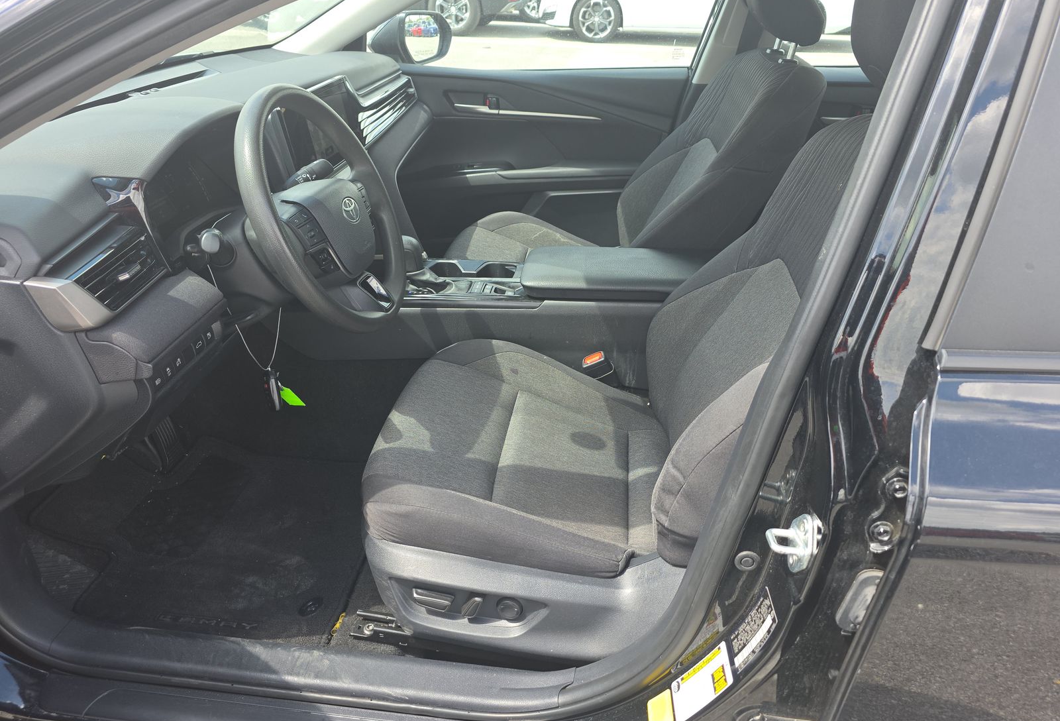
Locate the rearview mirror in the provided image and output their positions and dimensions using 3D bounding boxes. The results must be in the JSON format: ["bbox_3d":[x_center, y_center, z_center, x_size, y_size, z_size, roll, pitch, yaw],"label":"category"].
[{"bbox_3d":[-0.363,-0.983,2.149,0.160,0.150,0.225,12,33,21],"label":"rearview mirror"}]

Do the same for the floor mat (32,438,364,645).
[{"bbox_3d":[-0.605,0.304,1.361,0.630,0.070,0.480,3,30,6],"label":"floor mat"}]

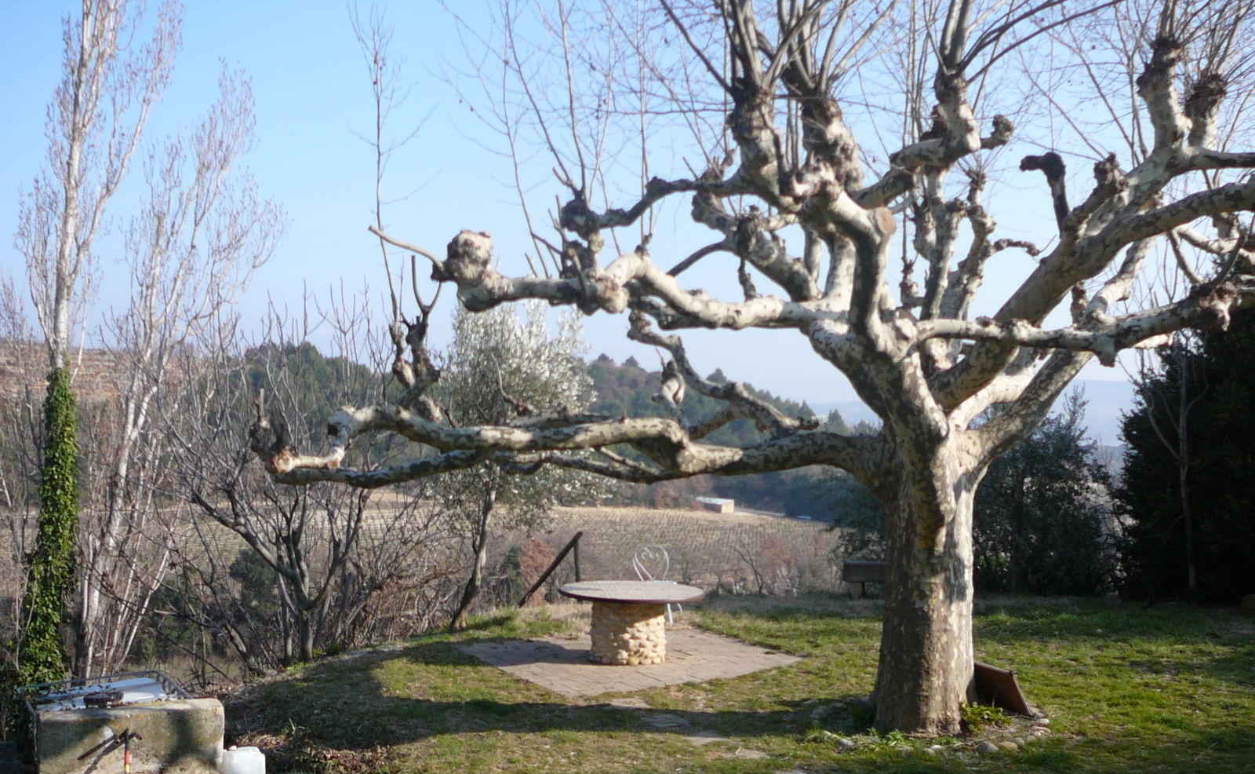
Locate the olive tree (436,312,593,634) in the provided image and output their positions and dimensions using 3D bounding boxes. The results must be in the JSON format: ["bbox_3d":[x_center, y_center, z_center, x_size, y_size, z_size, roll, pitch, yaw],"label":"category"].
[{"bbox_3d":[-1.286,0.934,15.200,2.000,3.950,2.000,0,-2,0],"label":"olive tree"}]

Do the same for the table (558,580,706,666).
[{"bbox_3d":[0.036,2.492,13.300,1.540,0.730,1.540,0,-2,0],"label":"table"}]

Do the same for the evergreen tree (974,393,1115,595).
[{"bbox_3d":[6.275,1.635,19.500,2.400,3.150,2.300,0,-2,0],"label":"evergreen tree"}]

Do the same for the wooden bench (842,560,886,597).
[{"bbox_3d":[4.079,2.930,19.300,1.500,0.580,0.500,0,-2,6],"label":"wooden bench"}]

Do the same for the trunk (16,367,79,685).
[{"bbox_3d":[-6.490,1.651,14.200,0.650,3.800,0.620,0,-2,0],"label":"trunk"}]

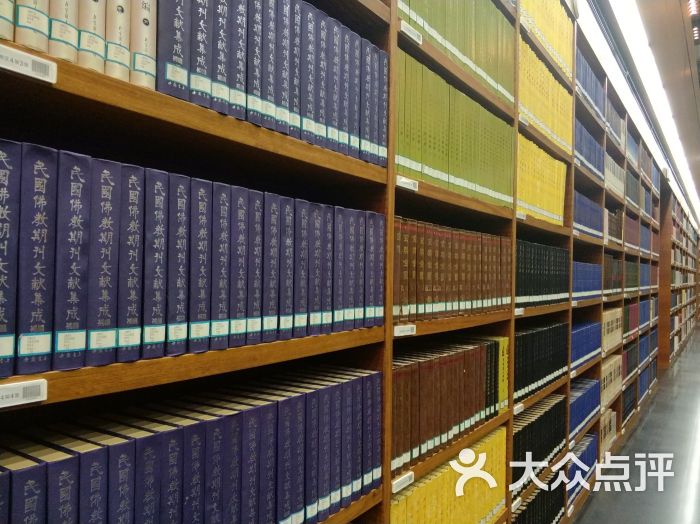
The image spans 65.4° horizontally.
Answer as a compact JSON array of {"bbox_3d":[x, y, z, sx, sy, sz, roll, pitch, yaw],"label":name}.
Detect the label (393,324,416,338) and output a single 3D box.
[{"bbox_3d":[0.142,0.175,1.389,0.008,0.024,0.117,-1,-2,34],"label":"label"}]

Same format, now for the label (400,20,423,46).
[{"bbox_3d":[0.162,-0.599,1.429,0.008,0.028,0.116,-1,-2,34],"label":"label"}]

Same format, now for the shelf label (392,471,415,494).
[{"bbox_3d":[0.135,0.555,1.374,0.008,0.024,0.114,-1,-2,34],"label":"shelf label"}]

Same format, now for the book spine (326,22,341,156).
[{"bbox_3d":[-0.111,-0.367,1.192,0.192,0.277,0.045,-1,-2,34],"label":"book spine"}]

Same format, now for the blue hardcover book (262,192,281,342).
[{"bbox_3d":[-0.220,0.011,1.047,0.192,0.271,0.043,-1,-2,34],"label":"blue hardcover book"}]

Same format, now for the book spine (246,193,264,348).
[{"bbox_3d":[-0.243,0.010,1.013,0.192,0.271,0.039,-1,-2,34],"label":"book spine"}]

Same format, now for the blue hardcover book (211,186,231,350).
[{"bbox_3d":[-0.288,0.008,0.947,0.192,0.271,0.041,-1,-2,34],"label":"blue hardcover book"}]

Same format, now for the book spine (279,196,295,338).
[{"bbox_3d":[-0.197,0.013,1.082,0.192,0.271,0.042,-1,-2,34],"label":"book spine"}]

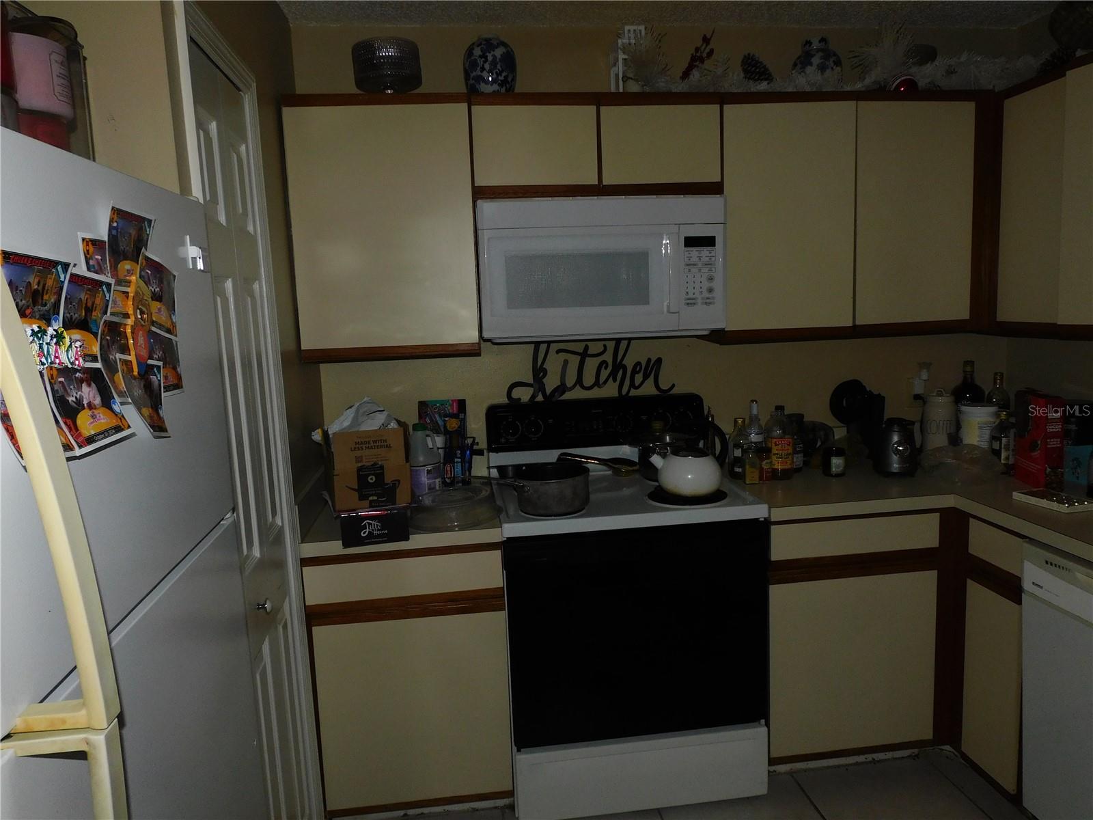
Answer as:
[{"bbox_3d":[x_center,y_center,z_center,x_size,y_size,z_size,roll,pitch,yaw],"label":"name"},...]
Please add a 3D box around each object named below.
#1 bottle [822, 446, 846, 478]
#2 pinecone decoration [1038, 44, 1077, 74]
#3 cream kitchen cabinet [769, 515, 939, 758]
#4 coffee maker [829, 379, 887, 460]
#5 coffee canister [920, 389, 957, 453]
[{"bbox_3d":[0.950,0.170,2.502,0.070,0.091,0.070,-3,8,-4],"label":"bottle"},{"bbox_3d":[1.518,-1.034,2.244,0.067,0.066,0.095,-3,7,-7],"label":"pinecone decoration"},{"bbox_3d":[0.878,0.645,2.571,0.535,0.749,0.632,-3,7,-7],"label":"cream kitchen cabinet"},{"bbox_3d":[1.092,0.045,2.643,0.190,0.295,0.145,-7,10,-32],"label":"coffee maker"},{"bbox_3d":[1.411,0.049,2.723,0.114,0.242,0.114,2,8,27],"label":"coffee canister"}]

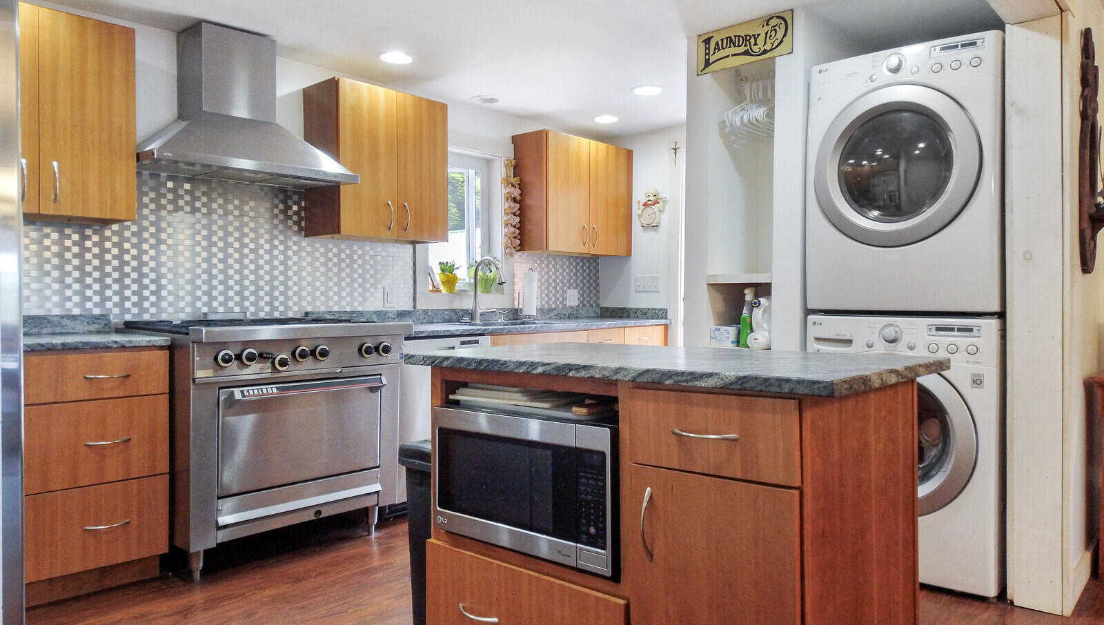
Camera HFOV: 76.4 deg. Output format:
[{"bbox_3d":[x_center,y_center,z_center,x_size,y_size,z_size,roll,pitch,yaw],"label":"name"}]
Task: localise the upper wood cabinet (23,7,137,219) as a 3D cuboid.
[{"bbox_3d":[-2.008,-0.748,2.688,0.335,0.757,0.635,0,1,41],"label":"upper wood cabinet"}]

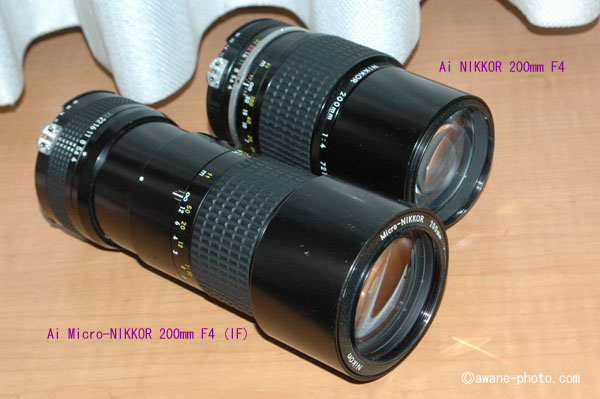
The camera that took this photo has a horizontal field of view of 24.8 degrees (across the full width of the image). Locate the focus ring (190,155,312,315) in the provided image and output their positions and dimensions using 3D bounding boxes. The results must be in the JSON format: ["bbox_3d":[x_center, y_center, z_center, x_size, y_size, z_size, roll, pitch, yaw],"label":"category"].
[{"bbox_3d":[-0.010,0.017,0.540,0.034,0.062,0.062,22,43,36],"label":"focus ring"}]

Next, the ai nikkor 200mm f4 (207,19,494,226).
[{"bbox_3d":[0.020,-0.035,0.603,0.121,0.066,0.066,26,45,39],"label":"ai nikkor 200mm f4"}]

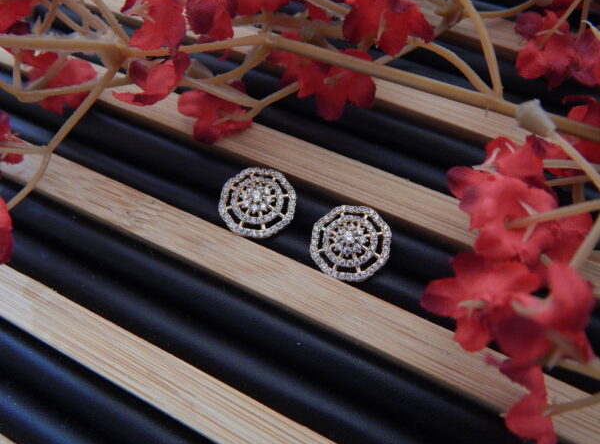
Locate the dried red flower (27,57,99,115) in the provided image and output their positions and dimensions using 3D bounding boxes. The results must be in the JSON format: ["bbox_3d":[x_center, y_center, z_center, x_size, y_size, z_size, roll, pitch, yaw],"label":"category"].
[{"bbox_3d":[-0.053,-0.030,0.132,0.016,0.009,0.013,0,75,-6],"label":"dried red flower"}]

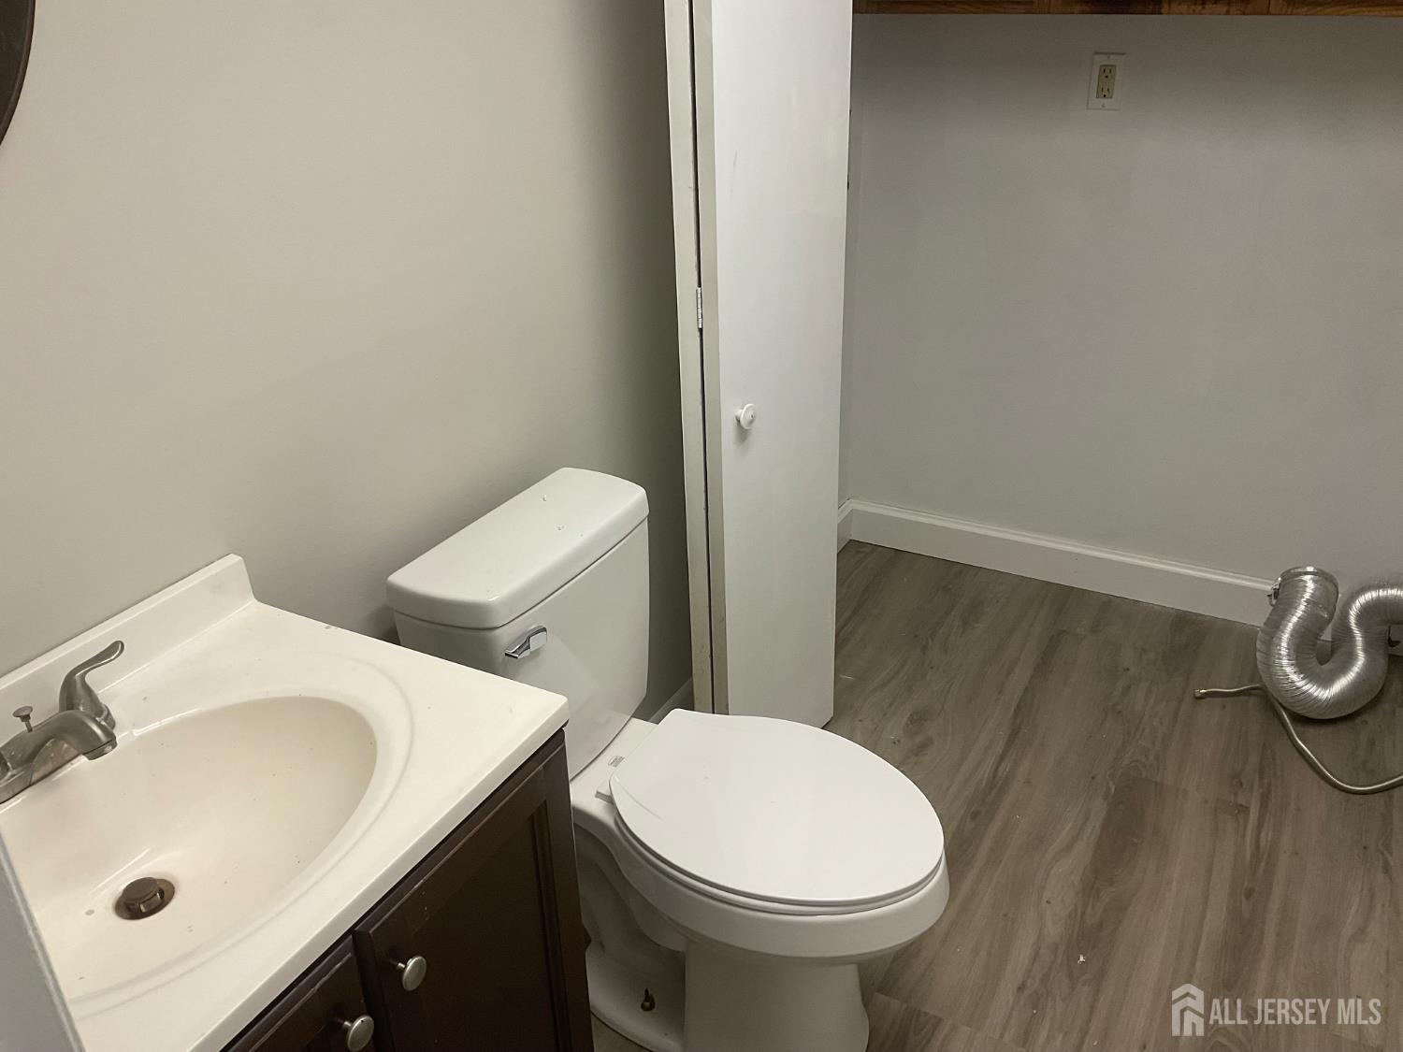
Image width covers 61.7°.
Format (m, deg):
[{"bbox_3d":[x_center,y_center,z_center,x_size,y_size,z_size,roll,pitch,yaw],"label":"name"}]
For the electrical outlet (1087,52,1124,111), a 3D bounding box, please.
[{"bbox_3d":[0.880,-0.963,2.547,0.071,0.115,0.010,13,30,26],"label":"electrical outlet"}]

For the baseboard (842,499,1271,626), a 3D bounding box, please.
[{"bbox_3d":[0.911,0.088,3.076,1.106,0.126,0.016,13,30,26],"label":"baseboard"}]

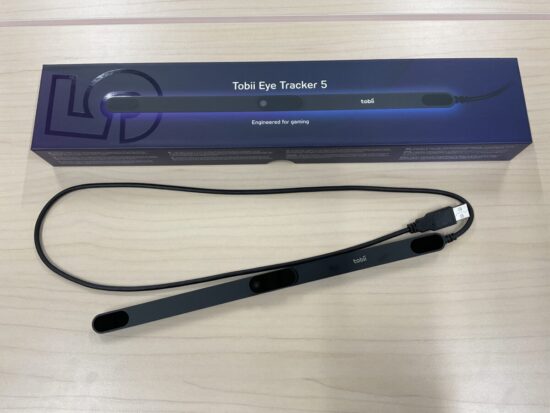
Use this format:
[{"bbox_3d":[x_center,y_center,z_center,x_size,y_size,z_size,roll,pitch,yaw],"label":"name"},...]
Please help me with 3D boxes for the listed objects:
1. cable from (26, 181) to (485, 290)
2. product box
[{"bbox_3d":[-0.017,0.022,0.379,0.366,0.009,0.092,-1,74,0],"label":"cable"},{"bbox_3d":[0.005,-0.079,0.394,0.397,0.038,0.076,-1,74,0],"label":"product box"}]

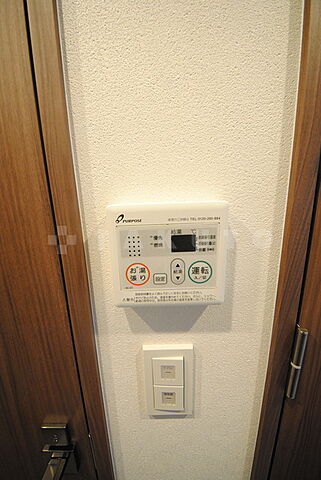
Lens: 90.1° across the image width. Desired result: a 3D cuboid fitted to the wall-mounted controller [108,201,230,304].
[{"bbox_3d":[0.010,0.020,0.190,0.131,0.121,0.021,-1,11,1],"label":"wall-mounted controller"}]

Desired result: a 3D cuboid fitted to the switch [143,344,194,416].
[{"bbox_3d":[0.013,0.211,0.235,0.070,0.120,0.012,-1,11,1],"label":"switch"}]

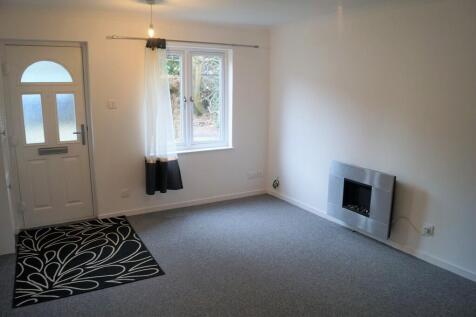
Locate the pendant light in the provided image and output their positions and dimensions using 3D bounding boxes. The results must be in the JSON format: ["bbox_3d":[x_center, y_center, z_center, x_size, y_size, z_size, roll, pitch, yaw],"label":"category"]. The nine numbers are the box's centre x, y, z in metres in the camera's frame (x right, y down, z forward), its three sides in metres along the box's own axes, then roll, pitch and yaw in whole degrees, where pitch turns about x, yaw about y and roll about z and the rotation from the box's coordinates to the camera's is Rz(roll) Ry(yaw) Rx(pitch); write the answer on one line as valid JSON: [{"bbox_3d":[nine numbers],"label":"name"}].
[{"bbox_3d":[-0.874,-1.398,3.605,0.065,0.345,0.065,-5,12,-28],"label":"pendant light"}]

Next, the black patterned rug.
[{"bbox_3d":[-1.502,0.884,3.465,1.120,0.012,1.660,-5,12,-28],"label":"black patterned rug"}]

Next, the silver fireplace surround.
[{"bbox_3d":[1.311,0.413,3.809,0.110,0.640,0.830,-5,12,-28],"label":"silver fireplace surround"}]

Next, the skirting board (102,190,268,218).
[{"bbox_3d":[-0.600,0.606,4.875,2.450,0.070,0.020,-5,12,-28],"label":"skirting board"}]

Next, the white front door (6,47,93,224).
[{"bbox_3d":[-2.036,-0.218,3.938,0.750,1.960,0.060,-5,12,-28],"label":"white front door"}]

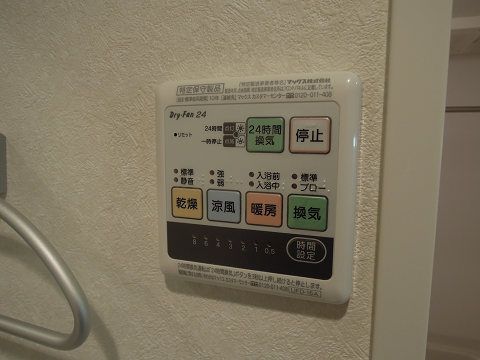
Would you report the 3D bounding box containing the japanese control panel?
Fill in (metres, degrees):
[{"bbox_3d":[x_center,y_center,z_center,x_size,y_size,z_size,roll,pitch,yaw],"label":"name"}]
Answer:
[{"bbox_3d":[0.005,0.005,0.188,0.116,0.120,0.017,3,8,18],"label":"japanese control panel"}]

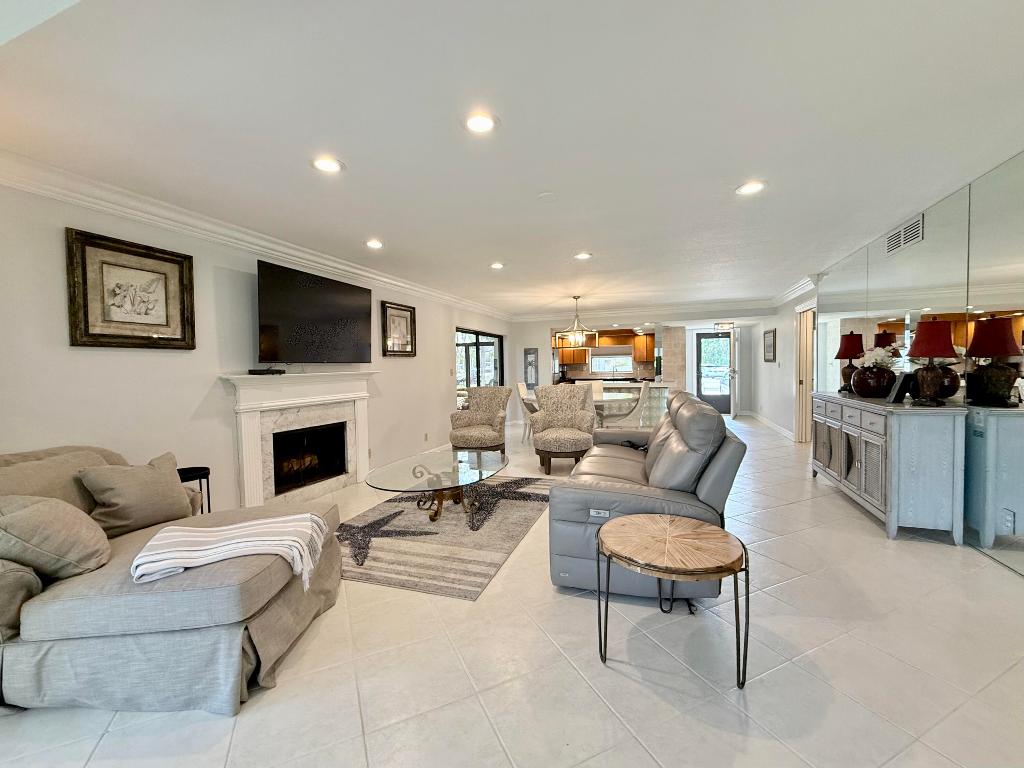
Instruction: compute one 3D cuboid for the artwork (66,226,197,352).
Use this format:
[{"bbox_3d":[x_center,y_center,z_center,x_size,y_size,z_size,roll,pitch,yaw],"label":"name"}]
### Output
[{"bbox_3d":[-2.473,-0.580,2.748,0.041,0.690,0.686,0,2,20],"label":"artwork"}]

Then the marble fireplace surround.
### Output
[{"bbox_3d":[-1.922,0.522,4.082,0.210,1.256,1.740,0,2,20],"label":"marble fireplace surround"}]

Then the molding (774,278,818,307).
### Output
[{"bbox_3d":[4.375,-1.444,6.498,0.100,0.150,2.000,0,2,20],"label":"molding"}]

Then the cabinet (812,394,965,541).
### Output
[{"bbox_3d":[3.136,0.592,3.635,0.400,0.925,1.740,0,2,20],"label":"cabinet"}]

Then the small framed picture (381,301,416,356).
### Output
[{"bbox_3d":[-1.472,-0.704,5.496,0.041,0.692,0.699,0,2,20],"label":"small framed picture"}]

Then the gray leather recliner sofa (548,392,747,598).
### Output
[{"bbox_3d":[1.015,0.609,3.216,1.029,1.041,2.184,-1,2,18],"label":"gray leather recliner sofa"}]

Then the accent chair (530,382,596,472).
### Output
[{"bbox_3d":[0.630,0.539,5.150,0.710,1.020,0.740,-1,2,12],"label":"accent chair"}]

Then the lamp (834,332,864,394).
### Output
[{"bbox_3d":[3.405,-0.217,4.152,0.250,0.615,0.260,0,2,20],"label":"lamp"}]

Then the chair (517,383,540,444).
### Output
[{"bbox_3d":[0.387,0.483,7.042,0.640,1.010,0.520,0,2,20],"label":"chair"}]

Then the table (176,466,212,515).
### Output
[{"bbox_3d":[-2.186,0.904,2.771,0.311,0.622,0.311,0,2,20],"label":"table"}]

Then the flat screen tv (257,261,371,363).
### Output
[{"bbox_3d":[-1.862,-0.627,4.061,0.050,0.840,1.420,0,2,20],"label":"flat screen tv"}]

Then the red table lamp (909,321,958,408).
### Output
[{"bbox_3d":[2.979,-0.164,2.939,0.250,0.626,0.250,0,2,20],"label":"red table lamp"}]

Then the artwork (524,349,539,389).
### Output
[{"bbox_3d":[0.431,-0.322,9.051,0.320,0.890,0.030,0,2,20],"label":"artwork"}]

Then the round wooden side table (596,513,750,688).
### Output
[{"bbox_3d":[0.691,0.934,1.837,0.597,0.508,0.597,0,2,20],"label":"round wooden side table"}]

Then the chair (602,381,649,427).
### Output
[{"bbox_3d":[1.895,0.468,6.839,0.660,1.022,0.521,0,2,20],"label":"chair"}]

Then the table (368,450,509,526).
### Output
[{"bbox_3d":[-0.580,0.928,3.633,1.060,0.420,1.550,0,2,20],"label":"table"}]

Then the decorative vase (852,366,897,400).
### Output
[{"bbox_3d":[3.159,-0.018,3.624,0.301,0.269,0.301,0,2,20],"label":"decorative vase"}]

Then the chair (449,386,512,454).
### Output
[{"bbox_3d":[-0.420,0.547,5.680,0.710,1.020,0.740,0,2,25],"label":"chair"}]

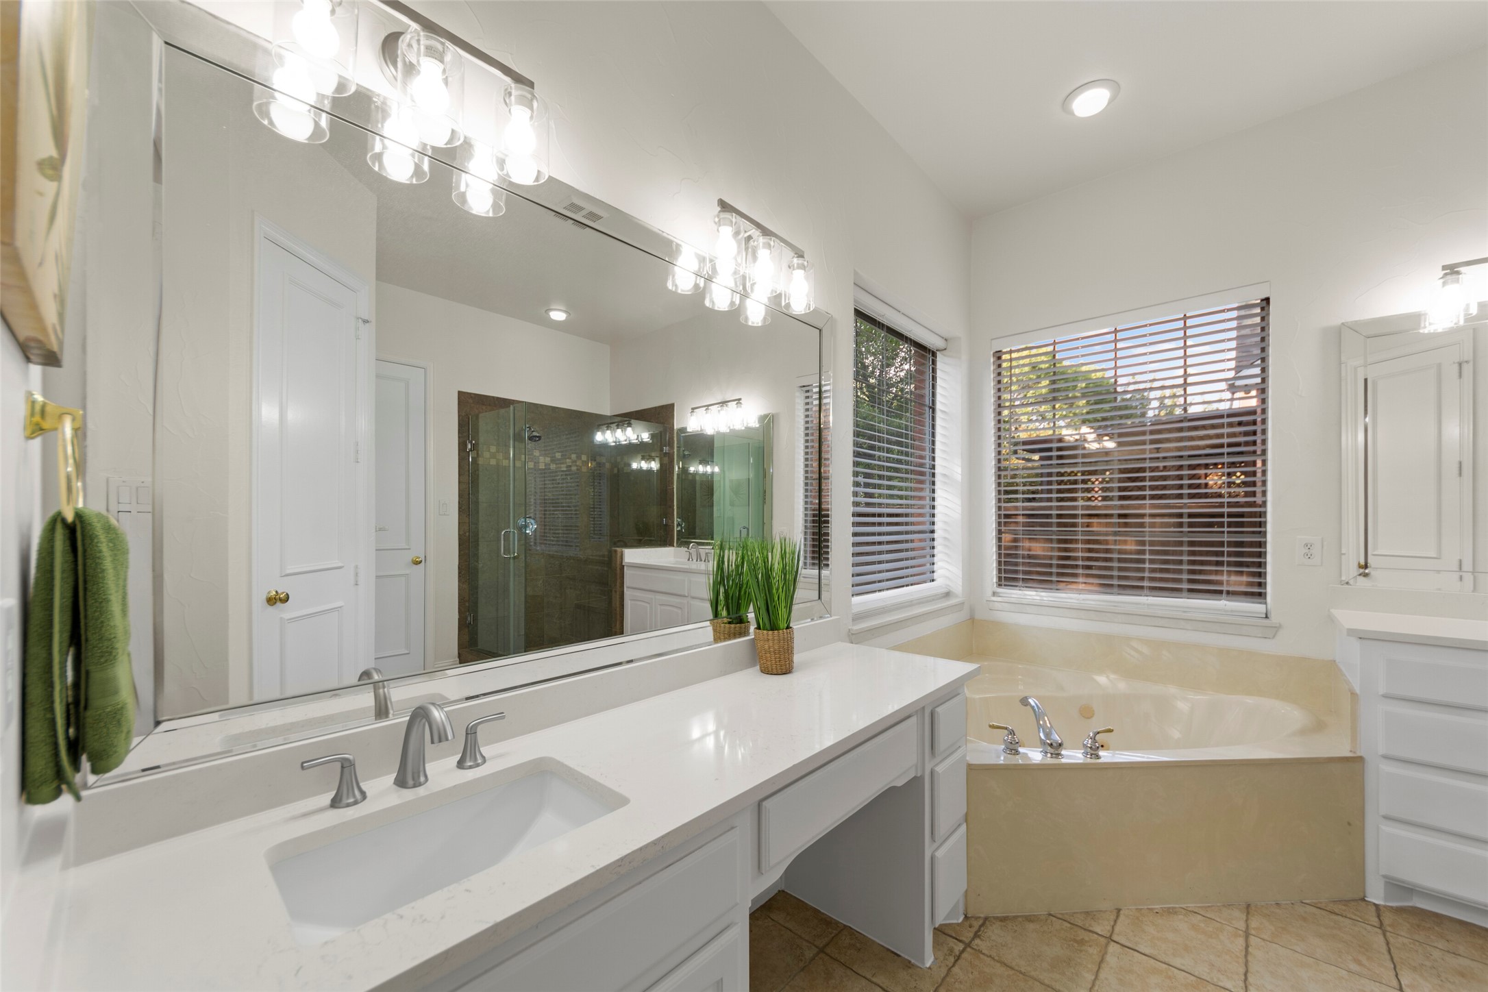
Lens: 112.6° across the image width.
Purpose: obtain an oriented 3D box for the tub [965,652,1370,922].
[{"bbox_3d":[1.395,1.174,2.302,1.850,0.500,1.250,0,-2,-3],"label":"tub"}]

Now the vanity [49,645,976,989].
[{"bbox_3d":[-0.076,0.953,1.166,0.510,0.820,1.860,-2,-2,45],"label":"vanity"}]

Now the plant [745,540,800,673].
[{"bbox_3d":[0.097,0.344,1.582,0.170,0.430,0.170,0,-2,0],"label":"plant"}]

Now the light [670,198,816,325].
[{"bbox_3d":[0.055,-0.737,1.563,0.140,0.215,0.430,-2,-2,45],"label":"light"}]

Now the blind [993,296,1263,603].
[{"bbox_3d":[1.905,-0.168,2.550,1.110,1.400,0.055,-1,-2,40],"label":"blind"}]

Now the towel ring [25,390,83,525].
[{"bbox_3d":[-0.800,-0.031,0.591,0.150,0.175,0.068,-2,-2,42],"label":"towel ring"}]

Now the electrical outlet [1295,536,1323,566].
[{"bbox_3d":[2.433,0.240,2.134,0.075,0.122,0.008,-1,-2,40],"label":"electrical outlet"}]

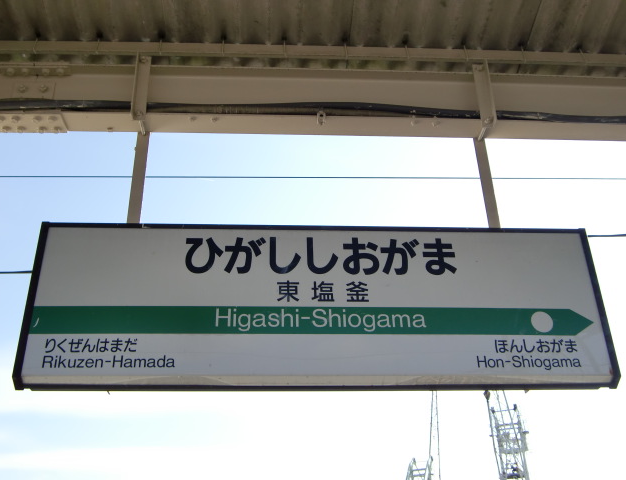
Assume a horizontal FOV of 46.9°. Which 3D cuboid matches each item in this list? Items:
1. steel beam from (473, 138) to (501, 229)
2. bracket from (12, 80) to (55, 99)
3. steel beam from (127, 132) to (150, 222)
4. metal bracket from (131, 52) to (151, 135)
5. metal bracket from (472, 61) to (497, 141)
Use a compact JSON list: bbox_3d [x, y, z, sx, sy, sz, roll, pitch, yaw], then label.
[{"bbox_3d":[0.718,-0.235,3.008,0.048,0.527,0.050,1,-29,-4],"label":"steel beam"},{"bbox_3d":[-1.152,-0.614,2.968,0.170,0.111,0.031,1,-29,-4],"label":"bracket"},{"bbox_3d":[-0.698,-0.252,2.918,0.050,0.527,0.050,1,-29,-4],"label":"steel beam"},{"bbox_3d":[-0.693,-0.640,2.933,0.050,0.338,0.050,1,-29,-4],"label":"metal bracket"},{"bbox_3d":[0.721,-0.624,3.022,0.051,0.338,0.050,1,-29,-4],"label":"metal bracket"}]

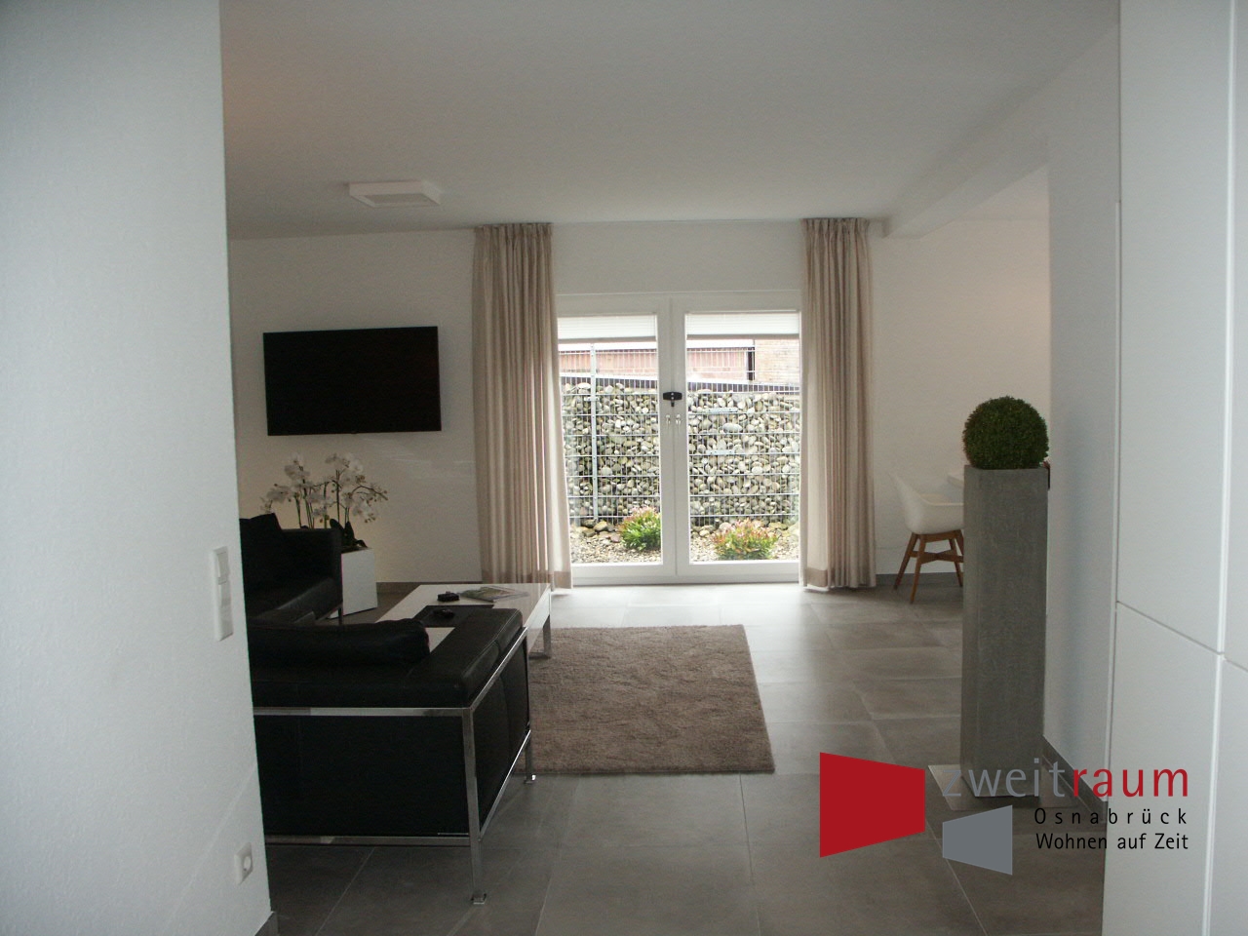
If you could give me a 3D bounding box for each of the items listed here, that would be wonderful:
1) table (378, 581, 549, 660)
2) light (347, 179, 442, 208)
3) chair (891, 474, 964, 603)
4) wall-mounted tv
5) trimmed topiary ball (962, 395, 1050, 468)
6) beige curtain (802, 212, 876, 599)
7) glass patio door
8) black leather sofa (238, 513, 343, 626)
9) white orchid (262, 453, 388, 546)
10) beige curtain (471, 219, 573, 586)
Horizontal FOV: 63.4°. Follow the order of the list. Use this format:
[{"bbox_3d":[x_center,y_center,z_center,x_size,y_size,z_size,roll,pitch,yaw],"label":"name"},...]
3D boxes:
[{"bbox_3d":[-0.791,0.889,4.734,0.730,0.400,1.450,-1,5,4],"label":"table"},{"bbox_3d":[-1.275,-1.527,5.653,0.400,0.070,0.380,-1,5,4],"label":"light"},{"bbox_3d":[2.092,0.443,6.711,0.600,0.830,0.620,-1,5,4],"label":"chair"},{"bbox_3d":[-1.946,-0.617,7.213,1.280,0.740,0.060,-1,5,4],"label":"wall-mounted tv"},{"bbox_3d":[1.310,-0.114,3.460,0.290,0.275,0.290,-1,5,4],"label":"trimmed topiary ball"},{"bbox_3d":[1.482,-0.433,6.943,0.520,2.560,0.200,-1,5,4],"label":"beige curtain"},{"bbox_3d":[0.362,-0.195,7.250,1.980,2.110,0.120,-1,5,4],"label":"glass patio door"},{"bbox_3d":[-2.154,0.721,5.168,0.880,0.720,1.850,-1,5,4],"label":"black leather sofa"},{"bbox_3d":[-1.989,0.223,6.692,0.780,0.630,0.500,-1,5,4],"label":"white orchid"},{"bbox_3d":[-0.725,-0.405,7.086,0.640,2.580,0.190,-1,5,4],"label":"beige curtain"}]

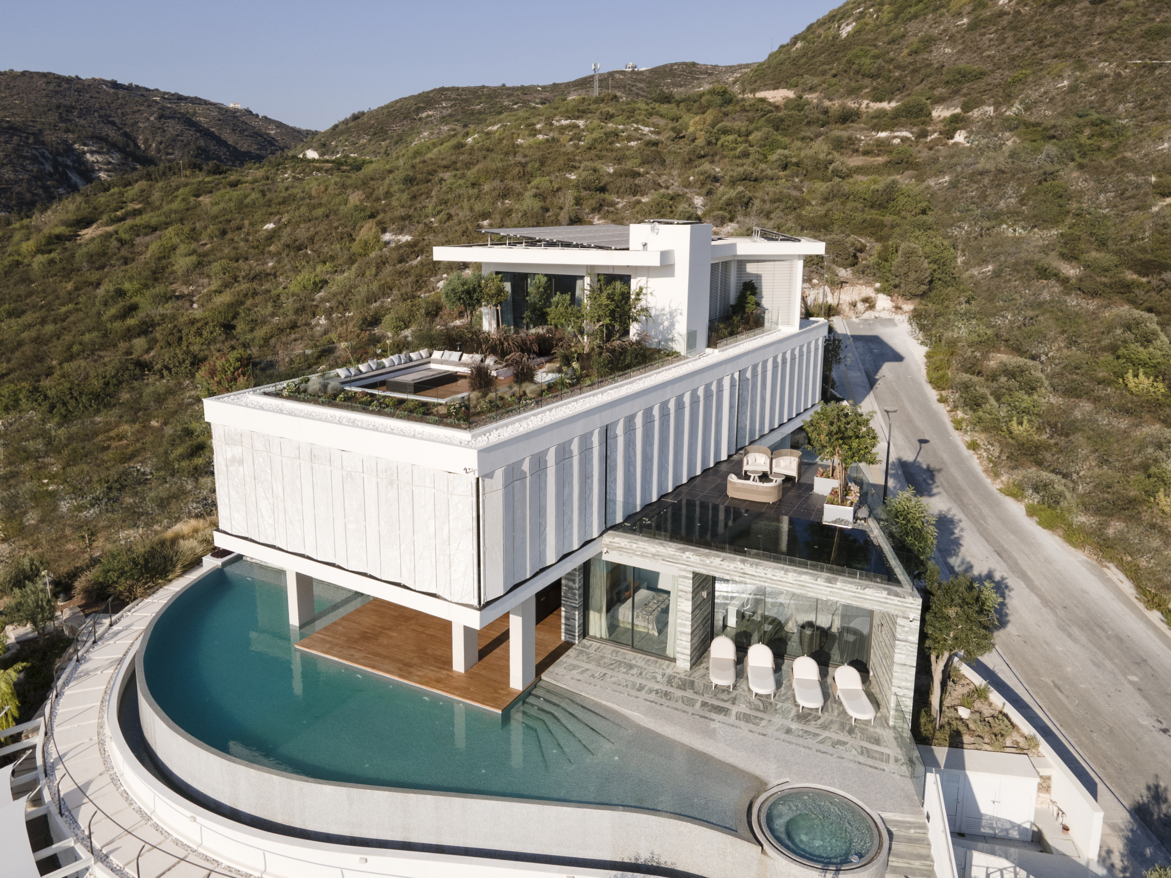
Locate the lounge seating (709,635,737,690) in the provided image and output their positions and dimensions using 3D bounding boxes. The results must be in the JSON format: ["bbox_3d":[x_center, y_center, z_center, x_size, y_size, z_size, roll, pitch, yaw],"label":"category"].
[{"bbox_3d":[4.119,6.697,24.368,0.800,0.880,1.880,3,15,7],"label":"lounge seating"}]

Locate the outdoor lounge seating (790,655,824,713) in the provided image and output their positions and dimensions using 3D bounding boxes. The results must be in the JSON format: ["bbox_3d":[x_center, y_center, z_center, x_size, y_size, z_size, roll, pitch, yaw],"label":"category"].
[{"bbox_3d":[6.369,6.999,23.296,0.800,0.880,1.880,2,15,6],"label":"outdoor lounge seating"}]

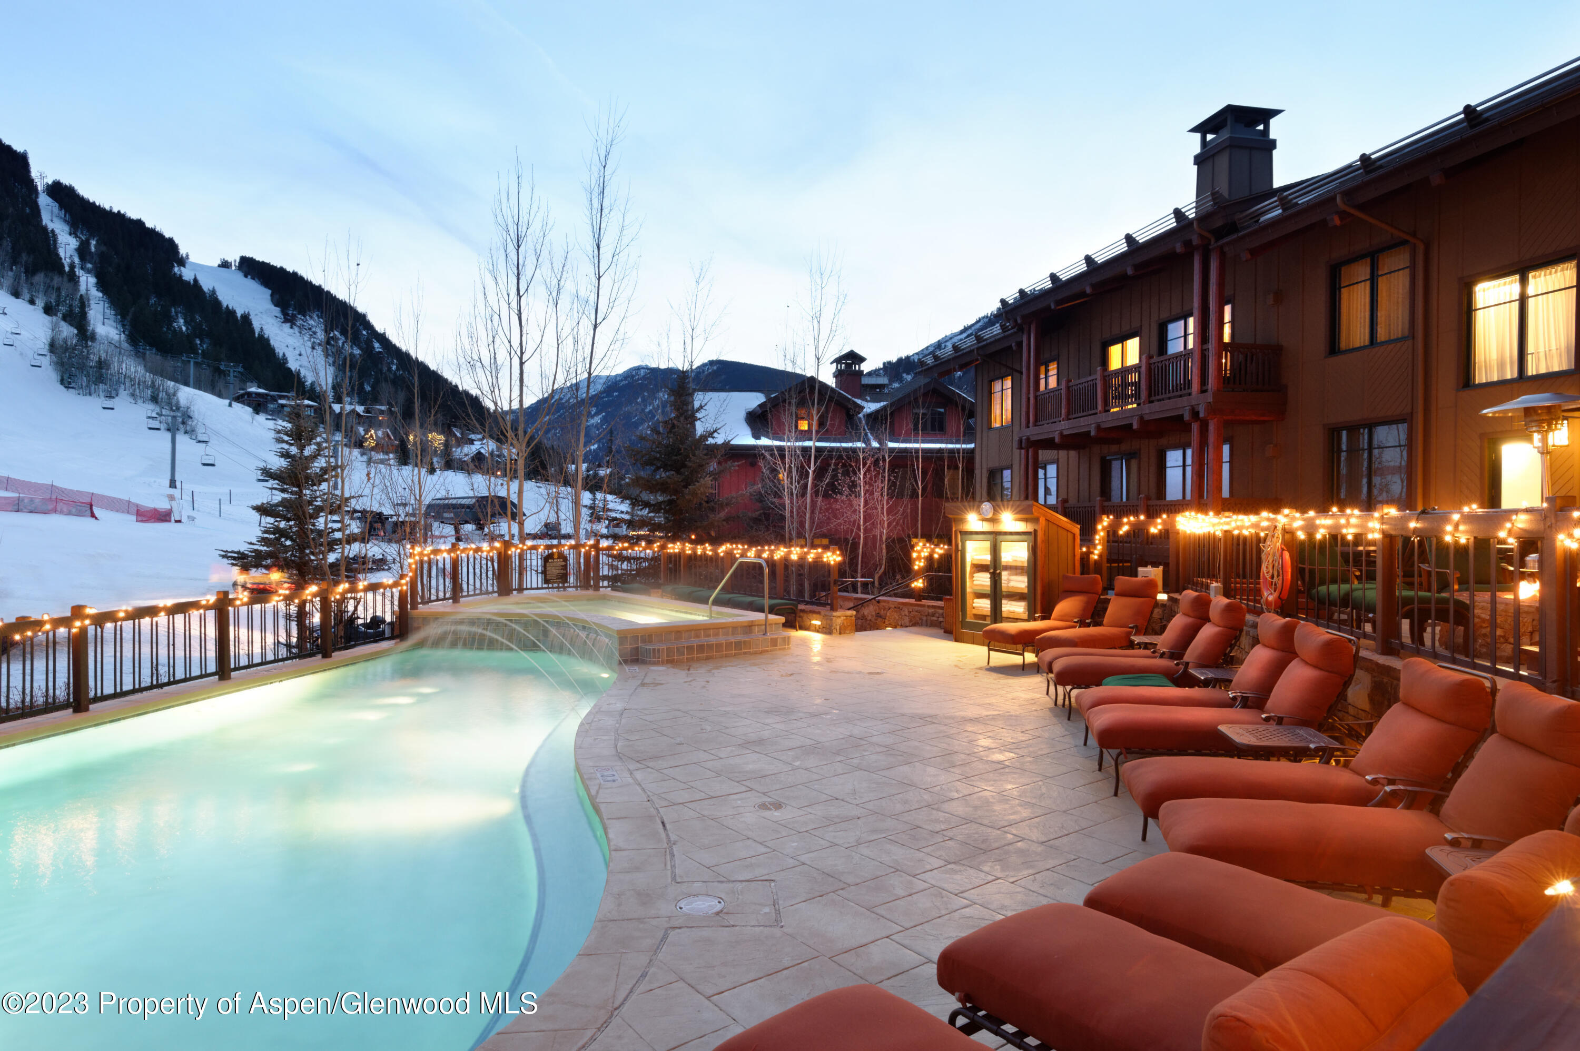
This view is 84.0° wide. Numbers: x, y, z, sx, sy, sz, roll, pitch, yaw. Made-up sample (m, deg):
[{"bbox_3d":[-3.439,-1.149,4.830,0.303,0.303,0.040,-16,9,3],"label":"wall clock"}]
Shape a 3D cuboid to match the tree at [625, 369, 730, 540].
[{"bbox_3d":[-2.649,-0.843,20.800,2.800,5.687,2.800,0,0,0],"label":"tree"}]

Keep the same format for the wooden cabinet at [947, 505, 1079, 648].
[{"bbox_3d":[3.410,0.765,13.500,1.150,2.170,1.620,0,0,-37],"label":"wooden cabinet"}]

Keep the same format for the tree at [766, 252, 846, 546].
[{"bbox_3d":[0.343,-1.931,19.500,1.850,8.262,1.850,0,0,0],"label":"tree"}]

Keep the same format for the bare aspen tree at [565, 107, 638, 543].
[{"bbox_3d":[-4.550,-3.990,21.200,1.850,12.180,1.850,0,0,0],"label":"bare aspen tree"}]

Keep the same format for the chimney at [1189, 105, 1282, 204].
[{"bbox_3d":[11.640,-9.200,22.900,1.600,2.600,1.500,0,0,-14],"label":"chimney"}]

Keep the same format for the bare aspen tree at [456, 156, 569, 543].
[{"bbox_3d":[-6.413,-3.219,20.300,2.600,10.638,2.600,0,0,0],"label":"bare aspen tree"}]

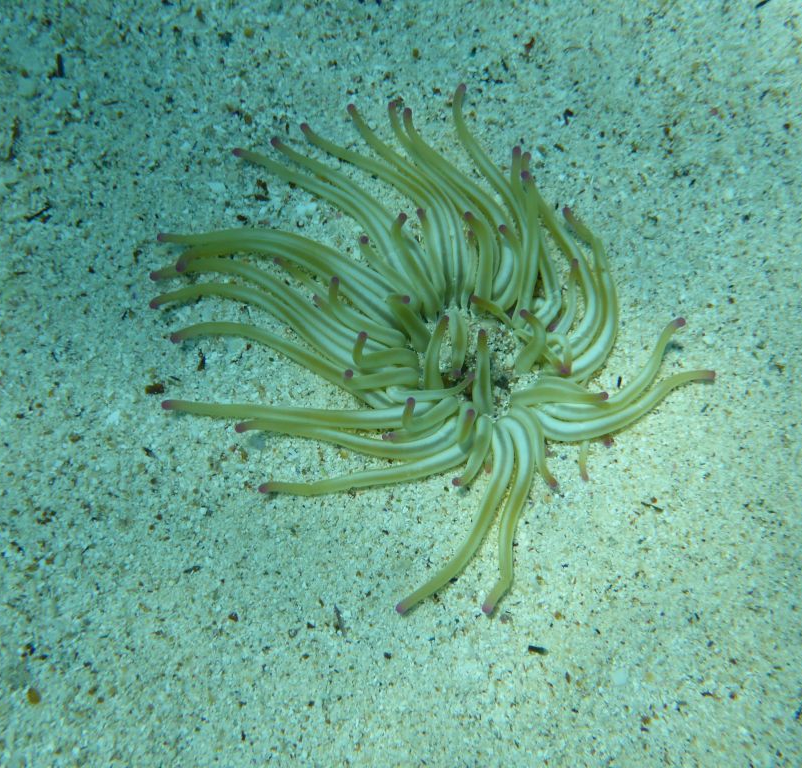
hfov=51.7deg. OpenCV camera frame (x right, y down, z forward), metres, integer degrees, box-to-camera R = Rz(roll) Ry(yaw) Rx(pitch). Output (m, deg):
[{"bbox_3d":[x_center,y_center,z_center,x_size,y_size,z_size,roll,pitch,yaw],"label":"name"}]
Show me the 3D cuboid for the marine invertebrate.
[{"bbox_3d":[0.012,-0.049,0.436,0.301,0.055,0.328,0,63,0],"label":"marine invertebrate"}]

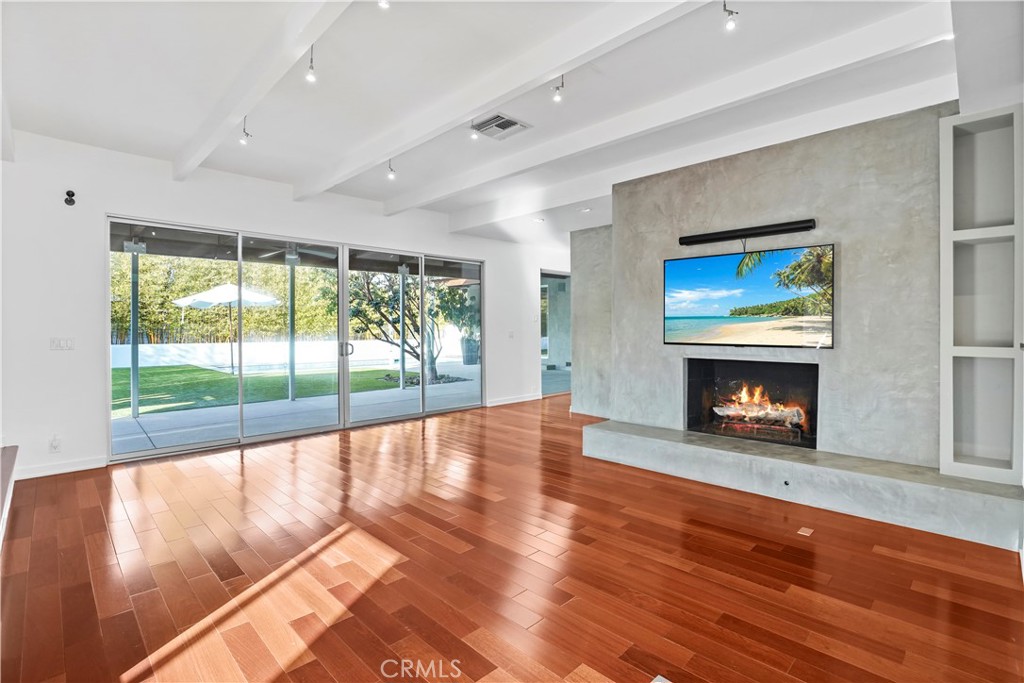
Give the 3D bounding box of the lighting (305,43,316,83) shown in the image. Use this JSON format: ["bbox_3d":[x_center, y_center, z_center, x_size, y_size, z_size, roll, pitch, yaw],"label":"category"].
[{"bbox_3d":[-1.110,-1.541,2.513,0.070,0.210,0.070,0,1,24],"label":"lighting"}]

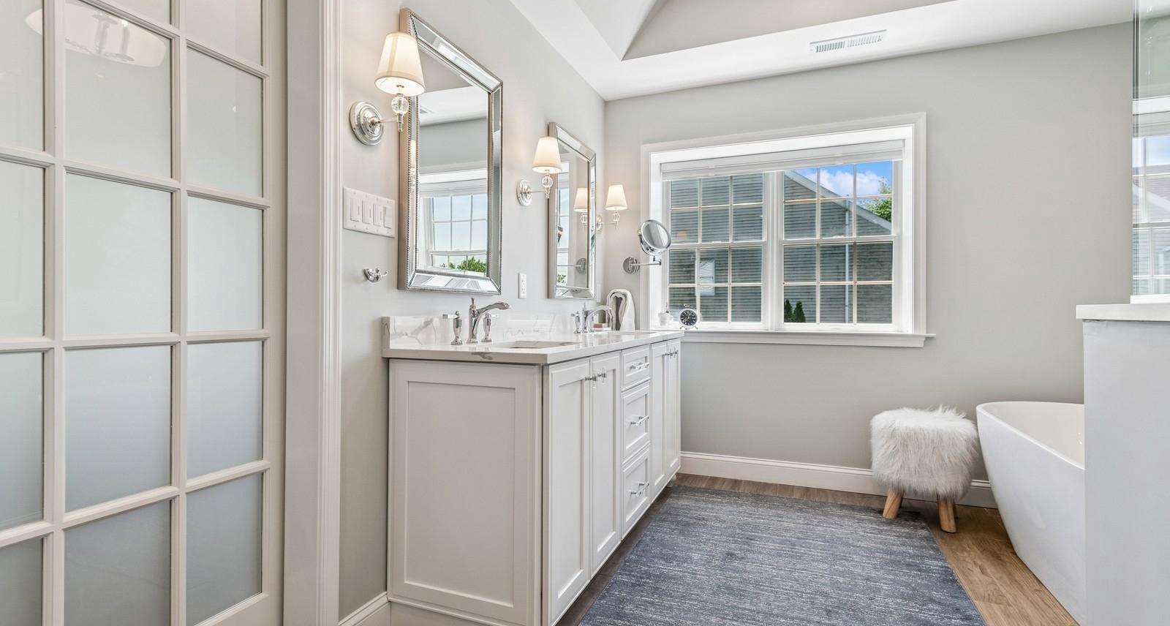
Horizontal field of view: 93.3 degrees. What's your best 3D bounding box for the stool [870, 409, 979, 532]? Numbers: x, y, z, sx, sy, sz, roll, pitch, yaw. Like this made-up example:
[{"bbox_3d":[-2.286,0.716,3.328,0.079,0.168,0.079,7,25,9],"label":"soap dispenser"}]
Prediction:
[{"bbox_3d":[1.674,0.762,2.751,0.444,0.505,0.444,0,0,22],"label":"stool"}]

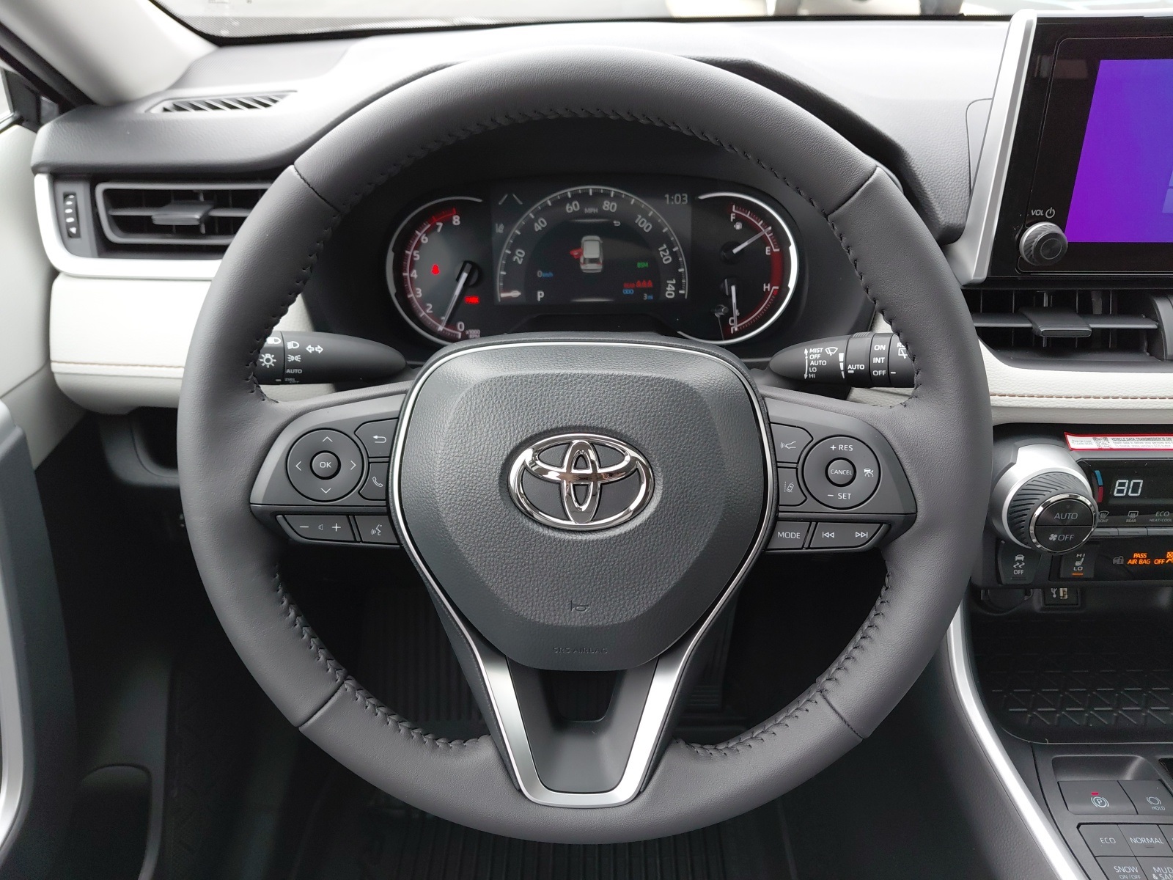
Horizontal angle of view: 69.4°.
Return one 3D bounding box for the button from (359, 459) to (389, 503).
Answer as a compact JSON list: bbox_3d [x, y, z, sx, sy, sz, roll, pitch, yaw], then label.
[{"bbox_3d":[-0.100,0.019,0.401,0.013,0.020,0.006,0,13,0],"label":"button"}]

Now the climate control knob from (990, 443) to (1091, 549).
[{"bbox_3d":[0.282,0.043,0.516,0.060,0.061,0.036,0,24,0],"label":"climate control knob"}]

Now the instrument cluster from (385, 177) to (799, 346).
[{"bbox_3d":[0.005,-0.139,0.662,0.314,0.128,0.042,0,11,0],"label":"instrument cluster"}]

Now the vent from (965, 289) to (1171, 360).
[{"bbox_3d":[0.309,-0.075,0.552,0.132,0.042,0.038,0,20,0],"label":"vent"}]

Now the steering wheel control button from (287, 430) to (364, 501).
[{"bbox_3d":[-0.121,0.011,0.395,0.036,0.035,0.010,0,12,0],"label":"steering wheel control button"}]

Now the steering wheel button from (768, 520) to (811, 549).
[{"bbox_3d":[0.097,0.045,0.407,0.021,0.015,0.008,0,12,0],"label":"steering wheel button"}]

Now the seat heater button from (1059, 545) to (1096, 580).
[{"bbox_3d":[0.314,0.077,0.545,0.024,0.025,0.010,0,24,0],"label":"seat heater button"}]

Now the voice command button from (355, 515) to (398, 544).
[{"bbox_3d":[-0.101,0.043,0.408,0.020,0.014,0.006,0,15,0],"label":"voice command button"}]

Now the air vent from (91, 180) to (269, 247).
[{"bbox_3d":[-0.266,-0.151,0.565,0.112,0.040,0.035,0,20,0],"label":"air vent"}]

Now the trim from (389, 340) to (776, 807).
[{"bbox_3d":[-0.002,0.067,0.407,0.183,0.229,0.036,0,12,0],"label":"trim"}]

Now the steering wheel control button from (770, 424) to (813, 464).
[{"bbox_3d":[0.094,0.002,0.392,0.019,0.019,0.008,0,12,0],"label":"steering wheel control button"}]

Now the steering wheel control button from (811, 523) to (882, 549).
[{"bbox_3d":[0.123,0.045,0.407,0.035,0.014,0.008,0,12,0],"label":"steering wheel control button"}]

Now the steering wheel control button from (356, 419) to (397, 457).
[{"bbox_3d":[-0.099,-0.001,0.398,0.019,0.018,0.006,0,13,0],"label":"steering wheel control button"}]

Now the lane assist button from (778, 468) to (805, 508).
[{"bbox_3d":[0.096,0.021,0.396,0.013,0.019,0.008,0,12,0],"label":"lane assist button"}]

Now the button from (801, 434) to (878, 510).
[{"bbox_3d":[0.121,0.016,0.402,0.035,0.034,0.008,0,13,0],"label":"button"}]

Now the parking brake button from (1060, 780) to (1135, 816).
[{"bbox_3d":[0.323,0.226,0.535,0.039,0.009,0.021,0,37,0],"label":"parking brake button"}]

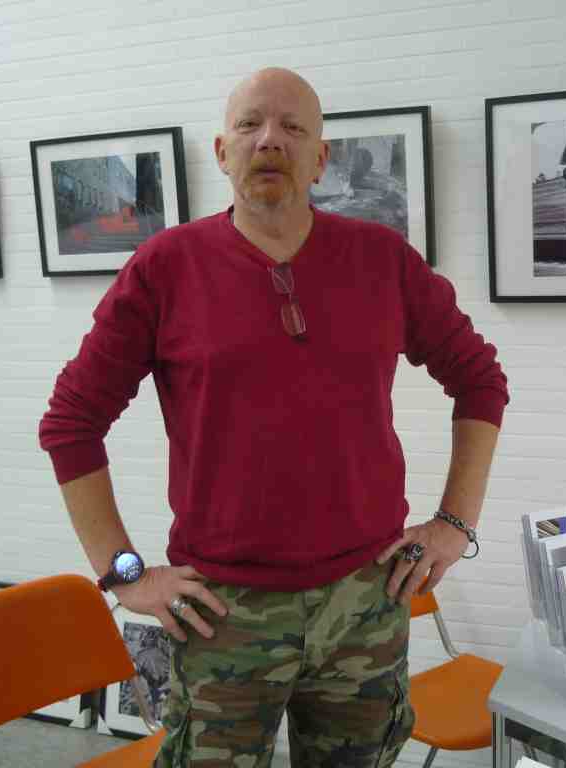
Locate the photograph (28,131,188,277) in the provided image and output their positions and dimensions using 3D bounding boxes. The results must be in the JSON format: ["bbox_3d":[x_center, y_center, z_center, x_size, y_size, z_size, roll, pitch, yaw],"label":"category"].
[{"bbox_3d":[-0.544,-0.562,3.074,0.535,0.432,0.030,1,10,22],"label":"photograph"}]

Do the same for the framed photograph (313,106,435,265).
[{"bbox_3d":[0.161,-0.547,2.785,0.535,0.432,0.030,1,10,22],"label":"framed photograph"}]

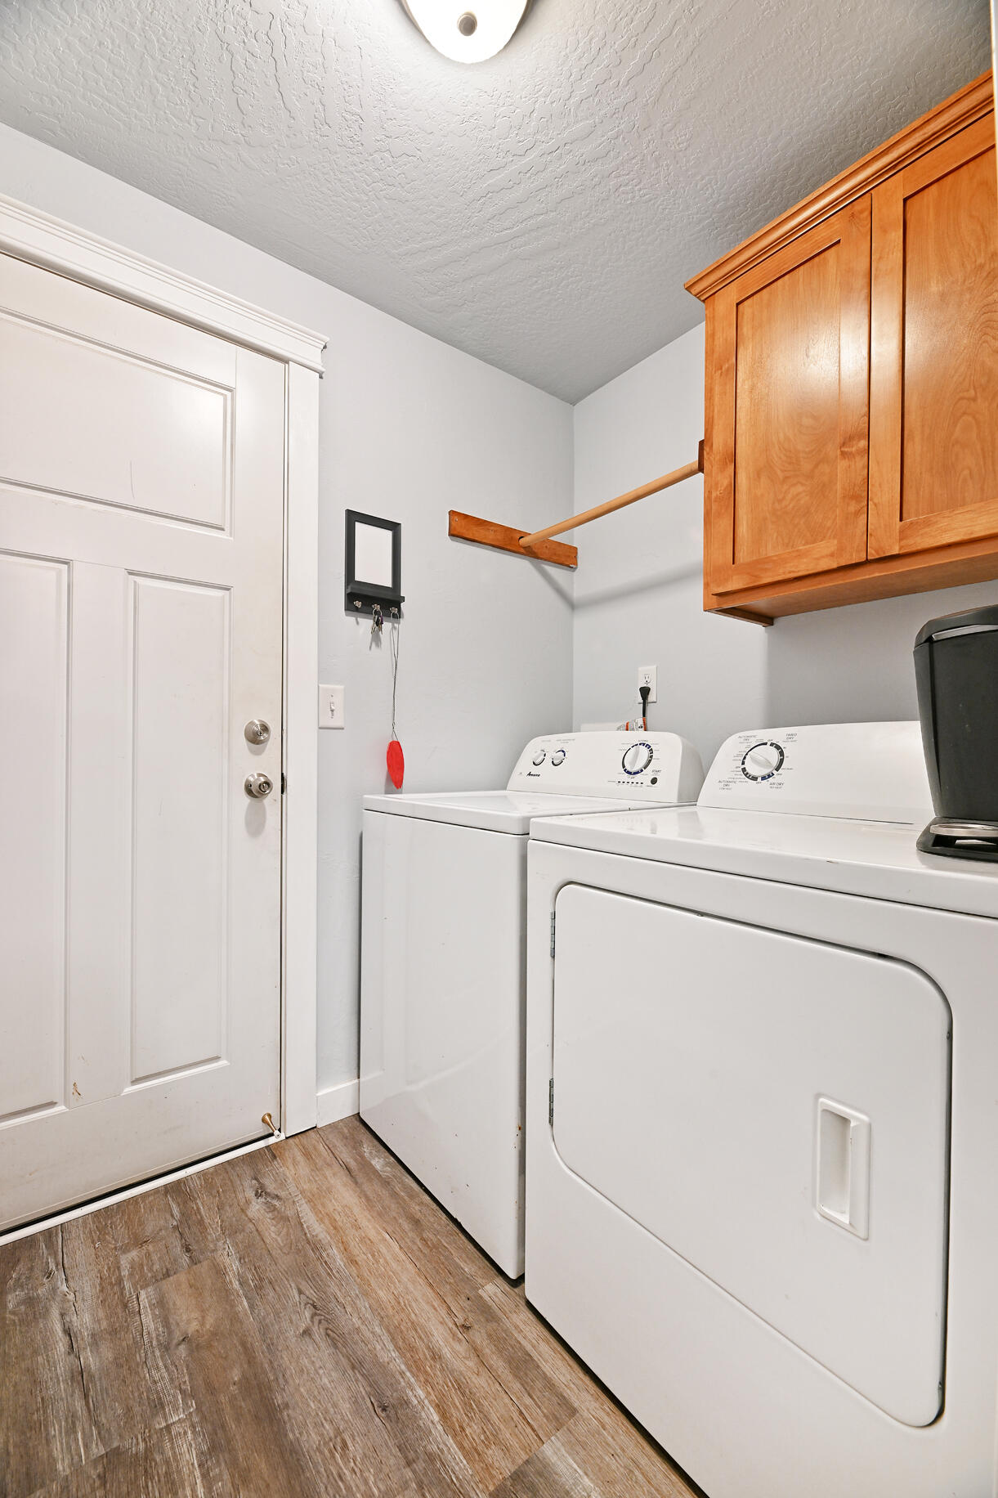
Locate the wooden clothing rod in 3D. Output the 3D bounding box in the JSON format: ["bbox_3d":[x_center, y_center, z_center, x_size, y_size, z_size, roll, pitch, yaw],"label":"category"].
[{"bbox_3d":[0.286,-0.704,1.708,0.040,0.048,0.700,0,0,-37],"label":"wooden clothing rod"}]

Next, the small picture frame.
[{"bbox_3d":[-0.352,-0.522,1.660,0.166,0.281,0.040,0,0,-37],"label":"small picture frame"}]

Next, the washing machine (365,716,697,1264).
[{"bbox_3d":[0.094,0.490,1.573,0.670,1.089,0.683,0,0,-39],"label":"washing machine"}]

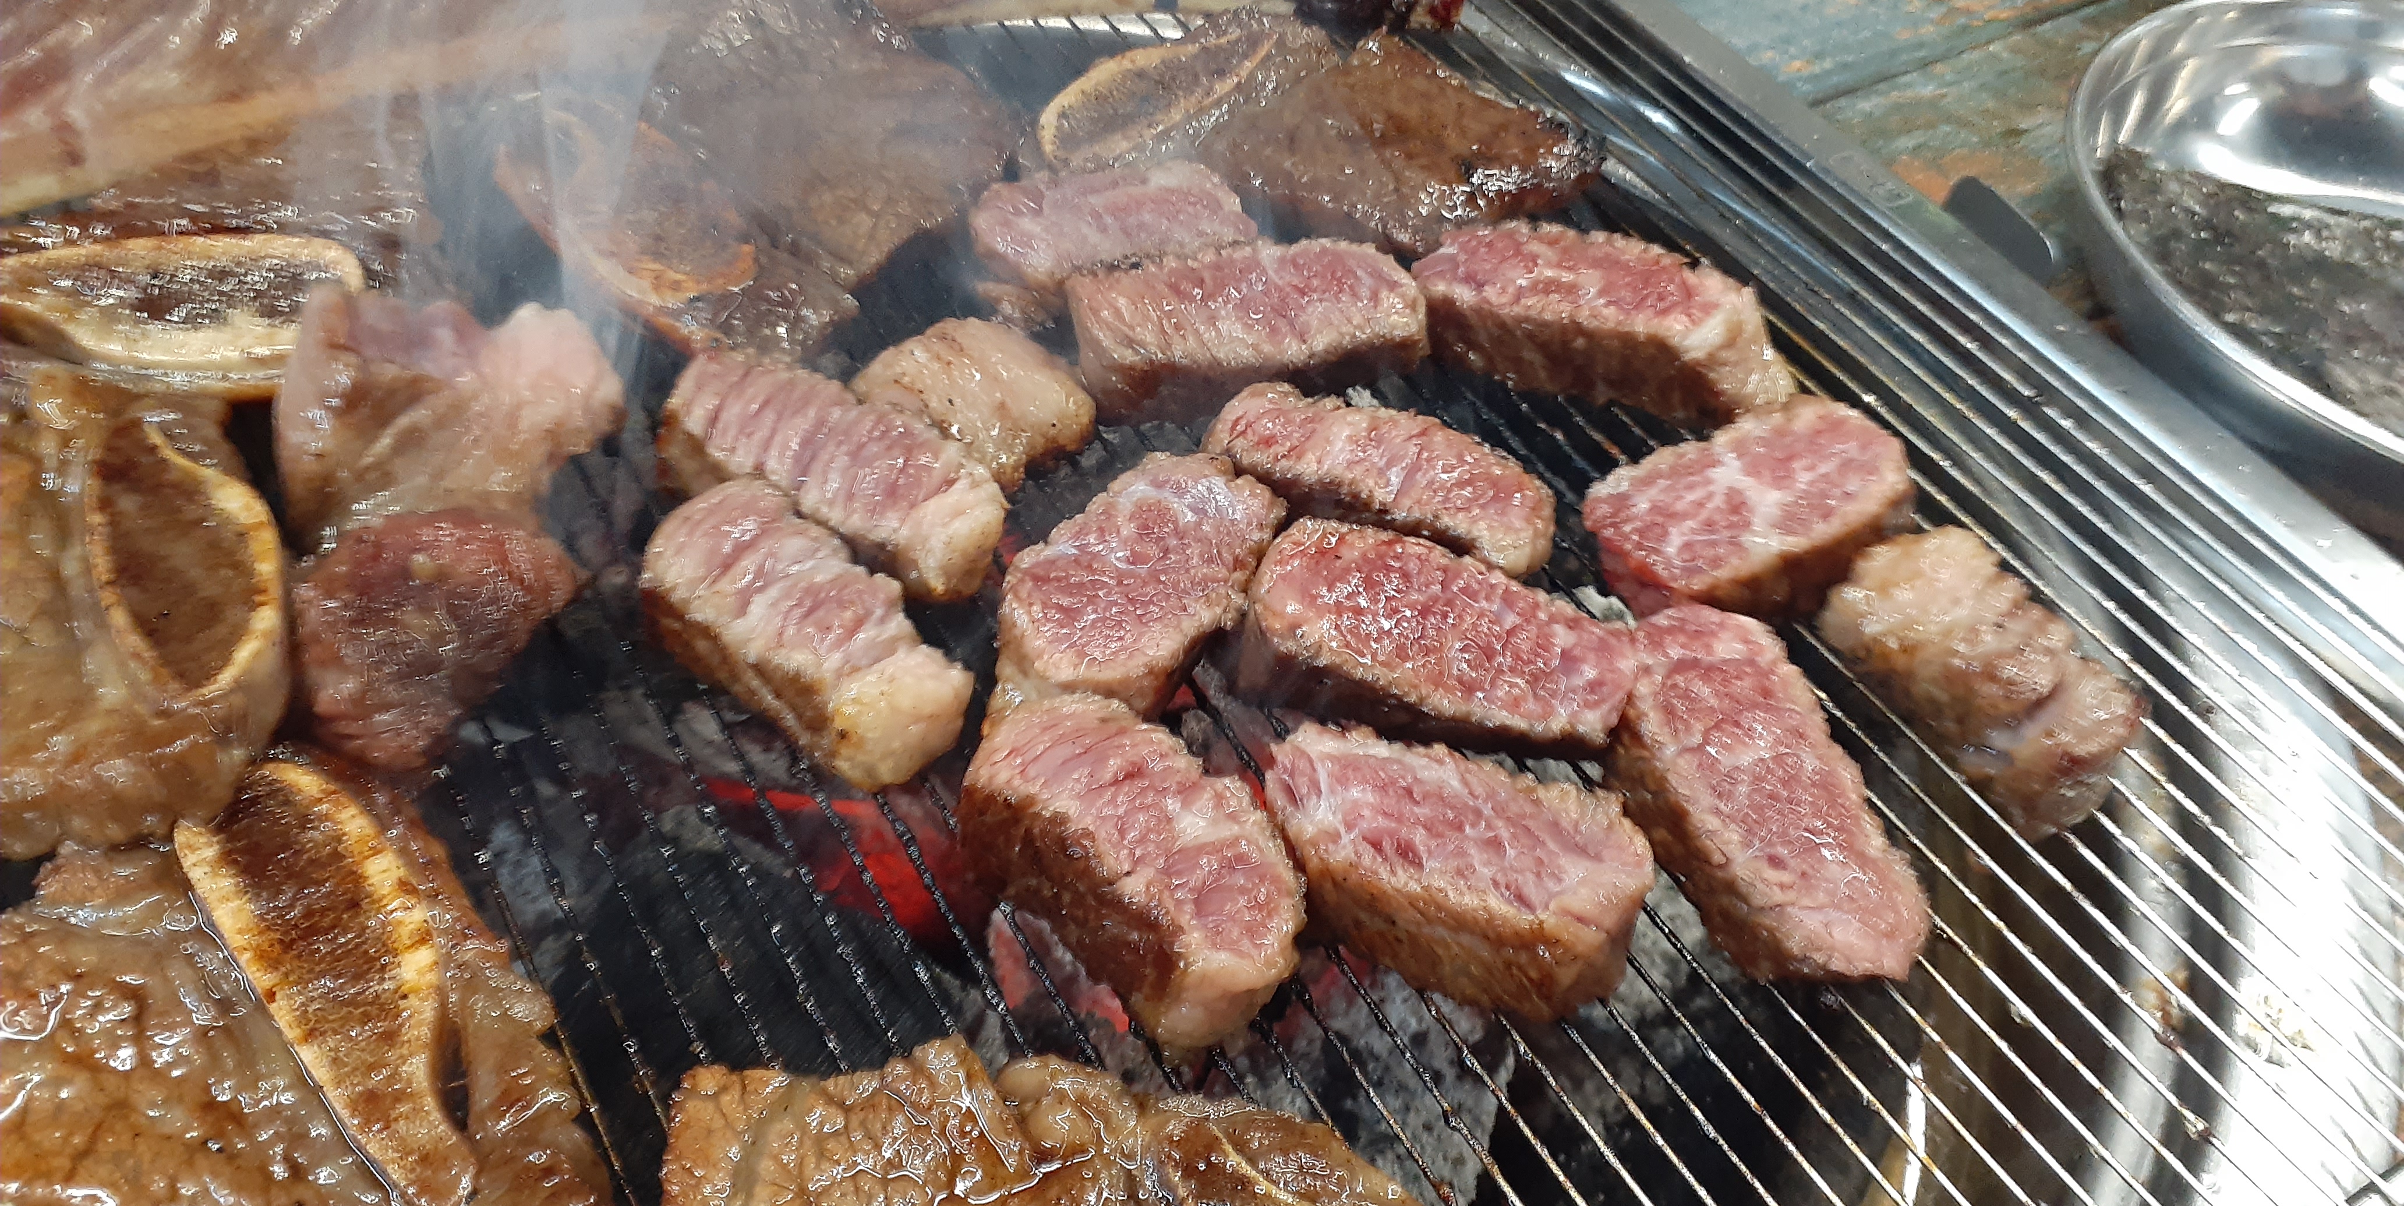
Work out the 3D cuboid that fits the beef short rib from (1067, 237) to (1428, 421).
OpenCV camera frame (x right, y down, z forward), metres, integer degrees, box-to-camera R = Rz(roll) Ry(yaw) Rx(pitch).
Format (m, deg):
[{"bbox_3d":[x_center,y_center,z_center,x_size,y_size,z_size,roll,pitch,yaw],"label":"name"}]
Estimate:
[{"bbox_3d":[0.007,-0.044,0.302,0.053,0.015,0.025,-5,50,-10],"label":"beef short rib"}]

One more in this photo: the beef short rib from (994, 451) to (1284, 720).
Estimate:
[{"bbox_3d":[-0.008,-0.002,0.249,0.024,0.015,0.044,28,50,17],"label":"beef short rib"}]

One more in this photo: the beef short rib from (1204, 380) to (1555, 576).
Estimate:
[{"bbox_3d":[0.027,-0.018,0.283,0.050,0.013,0.020,21,50,12],"label":"beef short rib"}]

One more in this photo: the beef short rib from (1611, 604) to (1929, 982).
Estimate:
[{"bbox_3d":[0.070,0.024,0.238,0.025,0.013,0.054,-6,49,-13],"label":"beef short rib"}]

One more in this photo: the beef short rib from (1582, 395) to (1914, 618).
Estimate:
[{"bbox_3d":[0.078,-0.012,0.270,0.052,0.015,0.024,-22,54,-25],"label":"beef short rib"}]

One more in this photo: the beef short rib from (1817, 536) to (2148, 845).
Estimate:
[{"bbox_3d":[0.109,0.011,0.264,0.022,0.018,0.040,-22,55,-23],"label":"beef short rib"}]

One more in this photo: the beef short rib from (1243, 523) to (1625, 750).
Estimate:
[{"bbox_3d":[0.032,0.006,0.261,0.052,0.015,0.024,15,49,7],"label":"beef short rib"}]

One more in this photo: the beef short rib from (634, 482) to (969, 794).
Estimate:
[{"bbox_3d":[-0.053,0.004,0.251,0.041,0.019,0.021,29,53,18],"label":"beef short rib"}]

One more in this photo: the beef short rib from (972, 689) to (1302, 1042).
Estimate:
[{"bbox_3d":[-0.007,0.030,0.215,0.040,0.023,0.019,36,53,23],"label":"beef short rib"}]

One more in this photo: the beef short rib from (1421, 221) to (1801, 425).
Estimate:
[{"bbox_3d":[0.063,-0.046,0.299,0.058,0.015,0.023,14,47,5],"label":"beef short rib"}]

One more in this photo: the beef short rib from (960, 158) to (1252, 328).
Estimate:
[{"bbox_3d":[-0.014,-0.054,0.295,0.041,0.017,0.025,-15,52,-20],"label":"beef short rib"}]

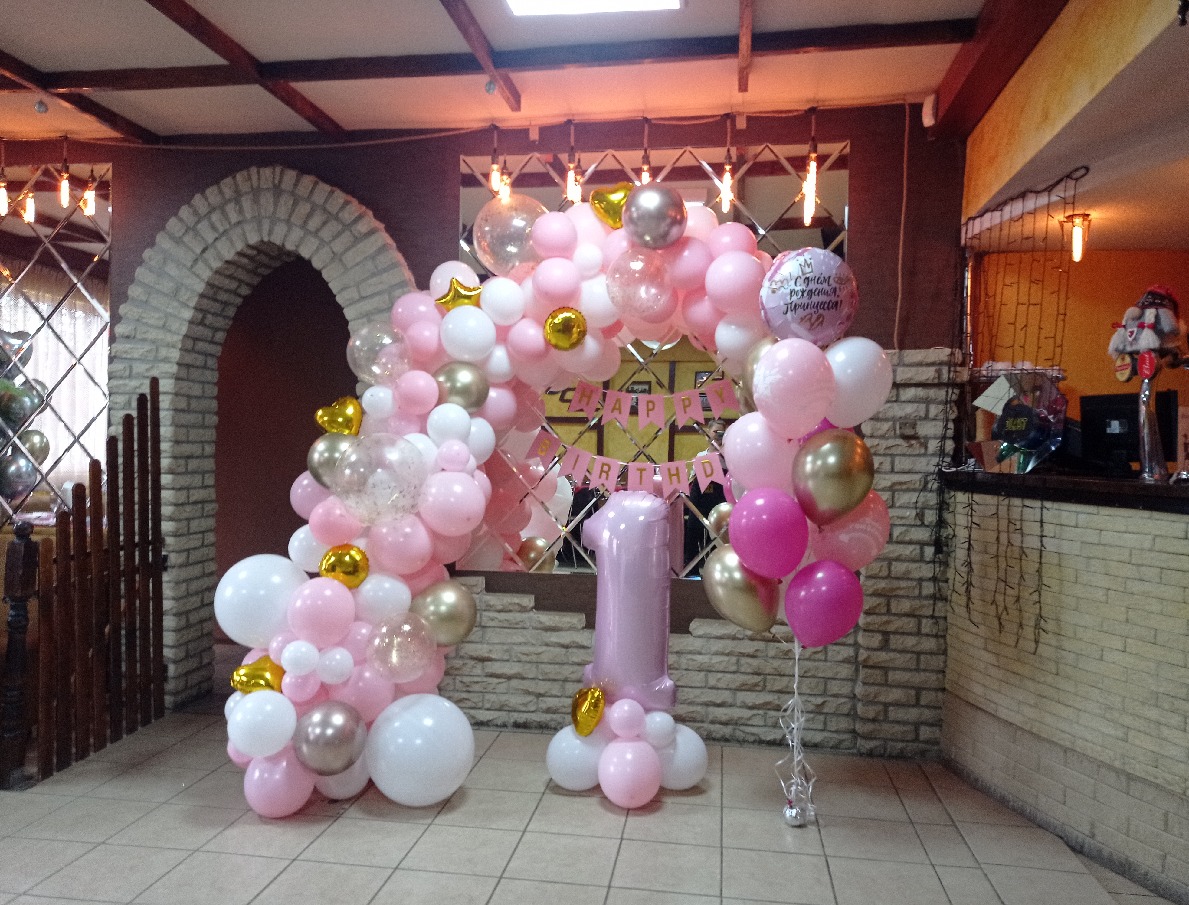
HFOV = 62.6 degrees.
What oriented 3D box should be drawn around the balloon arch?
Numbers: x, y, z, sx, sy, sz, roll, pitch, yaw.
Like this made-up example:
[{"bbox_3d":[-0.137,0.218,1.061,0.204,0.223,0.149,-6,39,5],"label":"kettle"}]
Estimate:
[{"bbox_3d":[-0.166,0.099,3.659,2.416,2.336,0.958,2,1,8],"label":"balloon arch"}]

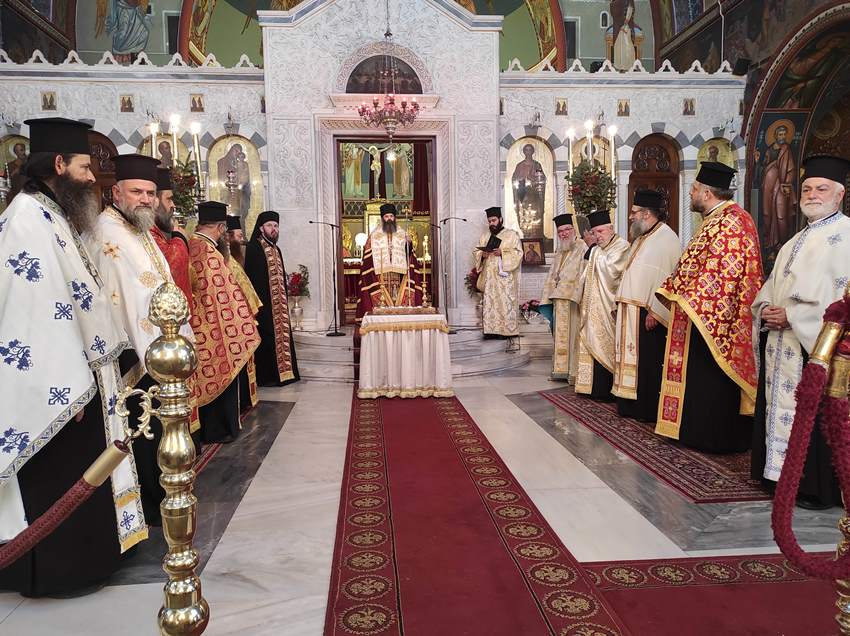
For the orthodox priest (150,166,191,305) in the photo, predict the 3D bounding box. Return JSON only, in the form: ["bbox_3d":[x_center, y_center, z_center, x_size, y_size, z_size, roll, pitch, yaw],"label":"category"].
[{"bbox_3d":[-1.668,0.005,3.869,0.460,1.880,0.600,-2,4,-12],"label":"orthodox priest"}]

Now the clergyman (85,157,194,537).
[{"bbox_3d":[-1.456,0.100,3.127,0.500,1.835,0.600,1,4,16],"label":"clergyman"}]

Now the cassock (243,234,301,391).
[{"bbox_3d":[-1.711,-0.080,6.848,0.460,1.648,0.550,3,5,38],"label":"cassock"}]

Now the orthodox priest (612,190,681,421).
[{"bbox_3d":[1.809,-0.115,5.072,0.500,1.870,0.620,-3,5,-25],"label":"orthodox priest"}]

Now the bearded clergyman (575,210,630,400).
[{"bbox_3d":[1.615,-0.123,5.778,0.480,1.762,0.560,-3,5,-33],"label":"bearded clergyman"}]

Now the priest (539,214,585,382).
[{"bbox_3d":[1.535,-0.223,6.897,0.550,1.841,0.430,2,5,33],"label":"priest"}]

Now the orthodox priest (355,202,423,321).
[{"bbox_3d":[-0.527,-0.647,8.548,0.920,1.890,0.600,-1,4,-5],"label":"orthodox priest"}]

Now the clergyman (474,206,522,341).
[{"bbox_3d":[0.978,-0.597,8.217,0.580,1.749,0.460,1,5,25],"label":"clergyman"}]

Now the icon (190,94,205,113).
[{"bbox_3d":[-3.149,-2.971,8.497,0.189,0.244,0.030,-1,4,-5],"label":"icon"}]

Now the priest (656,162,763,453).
[{"bbox_3d":[1.968,-0.081,4.239,0.600,1.942,0.680,-1,4,-8],"label":"priest"}]

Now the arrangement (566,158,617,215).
[{"bbox_3d":[2.526,-2.007,9.361,0.748,0.809,0.717,-1,4,-5],"label":"arrangement"}]

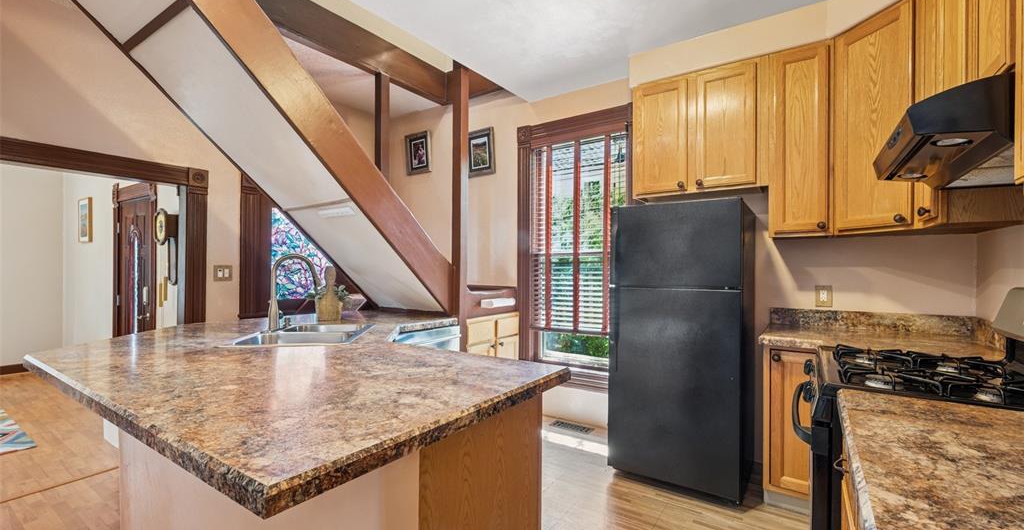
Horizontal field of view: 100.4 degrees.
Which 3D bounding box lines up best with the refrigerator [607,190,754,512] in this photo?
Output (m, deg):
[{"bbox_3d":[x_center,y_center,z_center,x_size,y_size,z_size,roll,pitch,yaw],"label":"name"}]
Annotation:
[{"bbox_3d":[1.084,0.468,2.703,0.735,1.645,0.700,0,-1,34],"label":"refrigerator"}]

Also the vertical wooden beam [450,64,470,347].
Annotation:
[{"bbox_3d":[-0.391,-0.087,3.211,0.083,2.750,0.083,0,-1,34],"label":"vertical wooden beam"}]

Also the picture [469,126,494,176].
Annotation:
[{"bbox_3d":[-0.316,-1.071,4.095,0.375,0.445,0.030,0,-1,34],"label":"picture"}]

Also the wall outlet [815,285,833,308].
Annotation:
[{"bbox_3d":[1.894,0.191,2.587,0.077,0.120,0.009,0,-1,34],"label":"wall outlet"}]

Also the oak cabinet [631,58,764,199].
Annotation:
[{"bbox_3d":[1.244,-0.838,2.846,0.776,0.764,0.325,0,-1,34],"label":"oak cabinet"}]

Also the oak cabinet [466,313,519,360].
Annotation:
[{"bbox_3d":[-0.367,0.856,3.666,0.560,0.880,0.710,0,-1,34],"label":"oak cabinet"}]

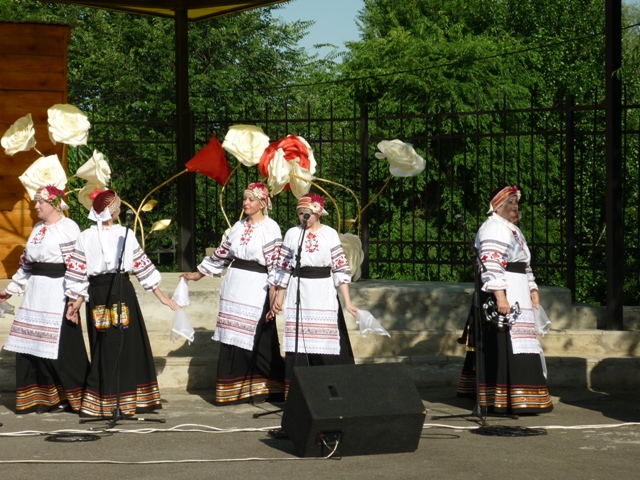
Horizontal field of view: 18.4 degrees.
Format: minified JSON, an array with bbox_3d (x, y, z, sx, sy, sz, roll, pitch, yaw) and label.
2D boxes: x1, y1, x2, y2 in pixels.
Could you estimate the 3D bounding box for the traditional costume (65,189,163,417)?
[{"bbox_3d":[-1.505,0.446,14.350,0.720,1.650,0.550,0,1,7],"label":"traditional costume"}]

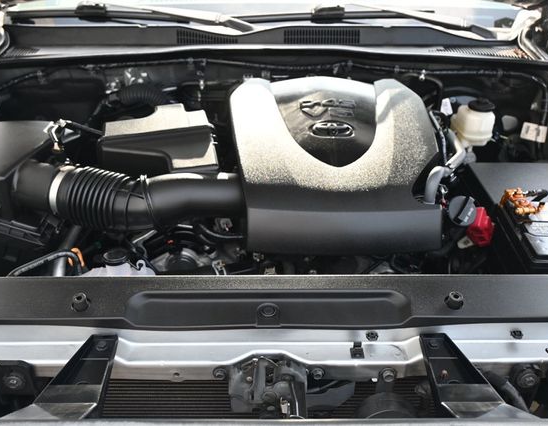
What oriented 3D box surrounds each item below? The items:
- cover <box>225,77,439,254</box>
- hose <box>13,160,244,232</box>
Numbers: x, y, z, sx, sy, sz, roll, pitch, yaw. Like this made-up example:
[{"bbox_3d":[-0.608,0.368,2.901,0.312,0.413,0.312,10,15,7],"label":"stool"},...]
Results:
[{"bbox_3d":[0.120,-0.108,1.105,0.400,0.190,0.390,0,32,0],"label":"cover"},{"bbox_3d":[-0.268,-0.030,1.048,0.450,0.110,0.135,0,32,0],"label":"hose"}]

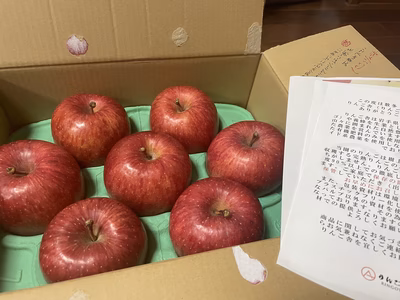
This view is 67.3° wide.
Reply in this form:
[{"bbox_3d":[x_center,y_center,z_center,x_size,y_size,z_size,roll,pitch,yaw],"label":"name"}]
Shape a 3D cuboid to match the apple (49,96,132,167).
[{"bbox_3d":[-0.125,-0.023,0.349,0.086,0.078,0.086,-7,48,-14],"label":"apple"}]

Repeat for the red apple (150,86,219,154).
[{"bbox_3d":[-0.019,-0.038,0.377,0.086,0.078,0.086,-7,48,-14],"label":"red apple"}]

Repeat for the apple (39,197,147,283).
[{"bbox_3d":[-0.088,0.083,0.255,0.086,0.077,0.086,-7,48,-14],"label":"apple"}]

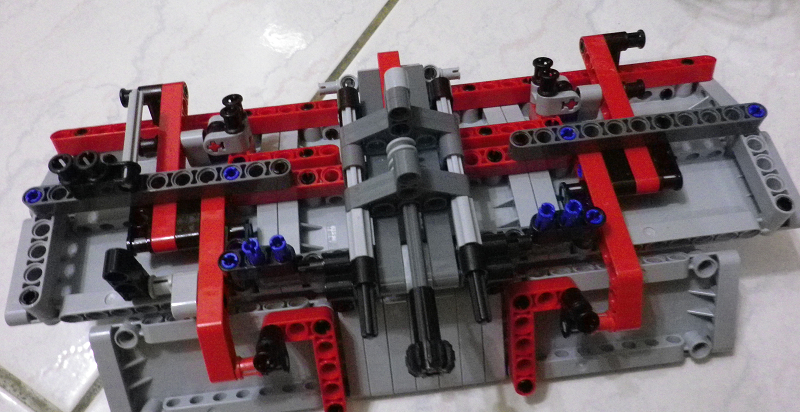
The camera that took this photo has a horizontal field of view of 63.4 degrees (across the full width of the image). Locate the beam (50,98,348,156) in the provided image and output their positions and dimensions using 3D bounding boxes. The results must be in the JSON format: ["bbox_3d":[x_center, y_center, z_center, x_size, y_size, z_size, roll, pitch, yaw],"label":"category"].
[{"bbox_3d":[-0.076,-0.031,0.255,0.119,0.008,0.007,-7,38,-2],"label":"beam"}]

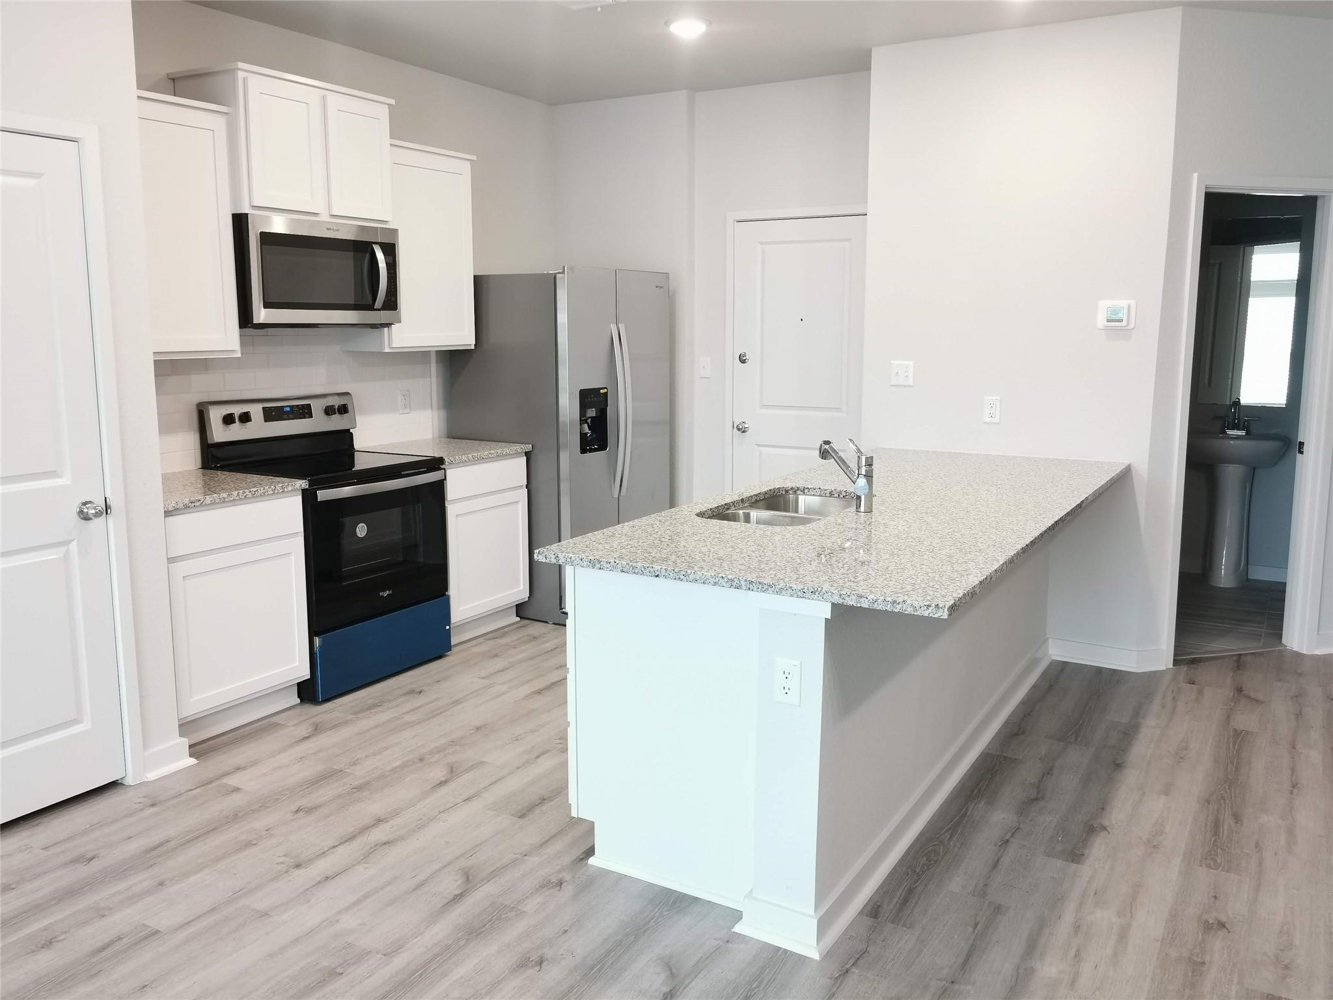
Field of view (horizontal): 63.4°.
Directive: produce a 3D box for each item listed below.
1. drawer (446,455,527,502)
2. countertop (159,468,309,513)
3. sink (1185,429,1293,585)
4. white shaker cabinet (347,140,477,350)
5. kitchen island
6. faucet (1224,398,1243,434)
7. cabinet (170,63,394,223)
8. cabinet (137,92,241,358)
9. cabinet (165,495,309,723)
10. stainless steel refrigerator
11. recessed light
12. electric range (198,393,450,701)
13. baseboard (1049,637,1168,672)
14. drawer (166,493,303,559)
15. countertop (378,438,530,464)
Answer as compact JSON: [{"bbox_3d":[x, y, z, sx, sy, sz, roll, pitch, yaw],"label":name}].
[{"bbox_3d":[-1.063,-0.119,5.214,0.513,0.136,0.590,6,11,30],"label":"drawer"},{"bbox_3d":[-1.797,-0.047,3.991,0.653,0.032,0.615,6,11,30],"label":"countertop"},{"bbox_3d":[3.261,0.063,6.247,0.530,0.860,0.445,6,11,30],"label":"sink"},{"bbox_3d":[-1.221,-1.171,5.087,0.340,0.917,0.614,6,11,30],"label":"white shaker cabinet"},{"bbox_3d":[0.815,0.438,3.797,1.103,0.911,2.749,6,11,30],"label":"kitchen island"},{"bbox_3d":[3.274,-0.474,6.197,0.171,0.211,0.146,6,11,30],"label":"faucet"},{"bbox_3d":[-1.556,-1.423,4.475,0.415,0.545,0.801,6,11,30],"label":"cabinet"},{"bbox_3d":[-1.928,-0.976,3.917,0.340,0.917,0.613,6,11,30],"label":"cabinet"},{"bbox_3d":[-1.809,0.399,4.074,0.628,0.874,0.613,6,11,30],"label":"cabinet"},{"bbox_3d":[-0.552,-0.324,5.796,0.855,1.765,0.911,6,11,30],"label":"stainless steel refrigerator"},{"bbox_3d":[0.091,-1.965,4.490,0.201,0.032,0.201,0,10,0],"label":"recessed light"},{"bbox_3d":[-1.415,0.159,4.608,0.683,1.173,0.760,6,11,30],"label":"electric range"},{"bbox_3d":[1.961,0.690,4.792,0.452,0.090,0.111,6,11,30],"label":"baseboard"},{"bbox_3d":[-1.769,0.073,4.037,0.513,0.136,0.574,6,11,30],"label":"drawer"},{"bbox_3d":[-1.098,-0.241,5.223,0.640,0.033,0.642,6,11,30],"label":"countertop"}]

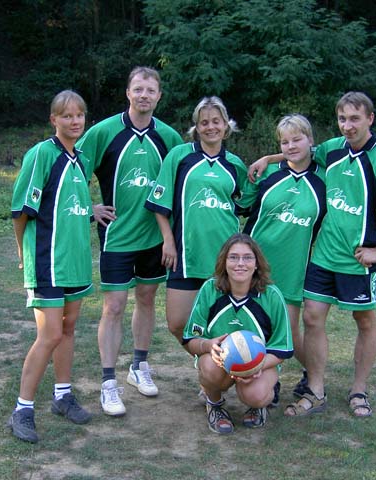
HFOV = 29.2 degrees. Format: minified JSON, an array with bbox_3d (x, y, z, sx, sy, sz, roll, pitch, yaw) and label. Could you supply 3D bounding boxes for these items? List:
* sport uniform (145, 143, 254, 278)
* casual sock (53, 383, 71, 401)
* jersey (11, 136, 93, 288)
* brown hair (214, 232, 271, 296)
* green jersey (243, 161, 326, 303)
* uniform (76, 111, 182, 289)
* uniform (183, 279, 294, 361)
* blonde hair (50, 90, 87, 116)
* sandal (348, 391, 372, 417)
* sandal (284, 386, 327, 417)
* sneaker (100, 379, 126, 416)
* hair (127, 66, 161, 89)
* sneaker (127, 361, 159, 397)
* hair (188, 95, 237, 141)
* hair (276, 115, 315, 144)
[{"bbox_3d":[0.055,-0.150,3.790,0.560,0.710,0.290,-2,9,-12],"label":"sport uniform"},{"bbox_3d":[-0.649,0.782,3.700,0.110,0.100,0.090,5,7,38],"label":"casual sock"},{"bbox_3d":[-0.653,-0.132,3.450,0.460,0.730,0.290,-5,8,-41],"label":"jersey"},{"bbox_3d":[0.271,0.117,3.580,0.260,0.290,0.220,0,9,0],"label":"brown hair"},{"bbox_3d":[0.514,-0.040,3.840,0.540,0.770,0.320,1,6,7],"label":"green jersey"},{"bbox_3d":[-0.305,-0.220,3.830,0.620,0.920,0.300,-2,9,-14],"label":"uniform"},{"bbox_3d":[0.244,0.412,3.560,0.530,0.450,0.360,0,6,3],"label":"uniform"},{"bbox_3d":[-0.570,-0.631,3.410,0.170,0.160,0.200,-3,6,-25],"label":"blonde hair"},{"bbox_3d":[0.925,0.856,3.880,0.105,0.095,0.270,1,9,4],"label":"sandal"},{"bbox_3d":[0.616,0.852,3.780,0.280,0.110,0.110,-5,8,-43],"label":"sandal"},{"bbox_3d":[-0.401,0.839,3.910,0.105,0.120,0.290,-2,9,-14],"label":"sneaker"},{"bbox_3d":[-0.233,-0.831,3.780,0.180,0.160,0.200,0,6,-3],"label":"hair"},{"bbox_3d":[-0.262,0.801,4.150,0.105,0.120,0.290,-4,10,-23],"label":"sneaker"},{"bbox_3d":[0.128,-0.635,3.770,0.250,0.220,0.220,-1,9,-8],"label":"hair"},{"bbox_3d":[0.574,-0.585,3.850,0.190,0.170,0.200,2,6,16],"label":"hair"}]

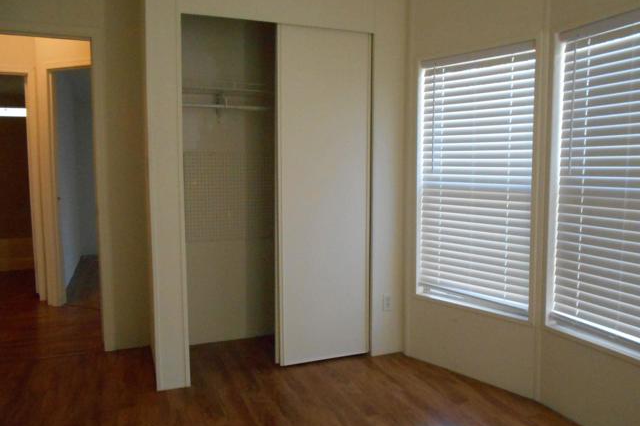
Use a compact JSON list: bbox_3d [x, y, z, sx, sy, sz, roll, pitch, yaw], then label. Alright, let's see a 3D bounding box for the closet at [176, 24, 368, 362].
[{"bbox_3d":[-0.303,-0.079,3.085,1.130,2.020,0.600,-2,6,-21],"label":"closet"}]

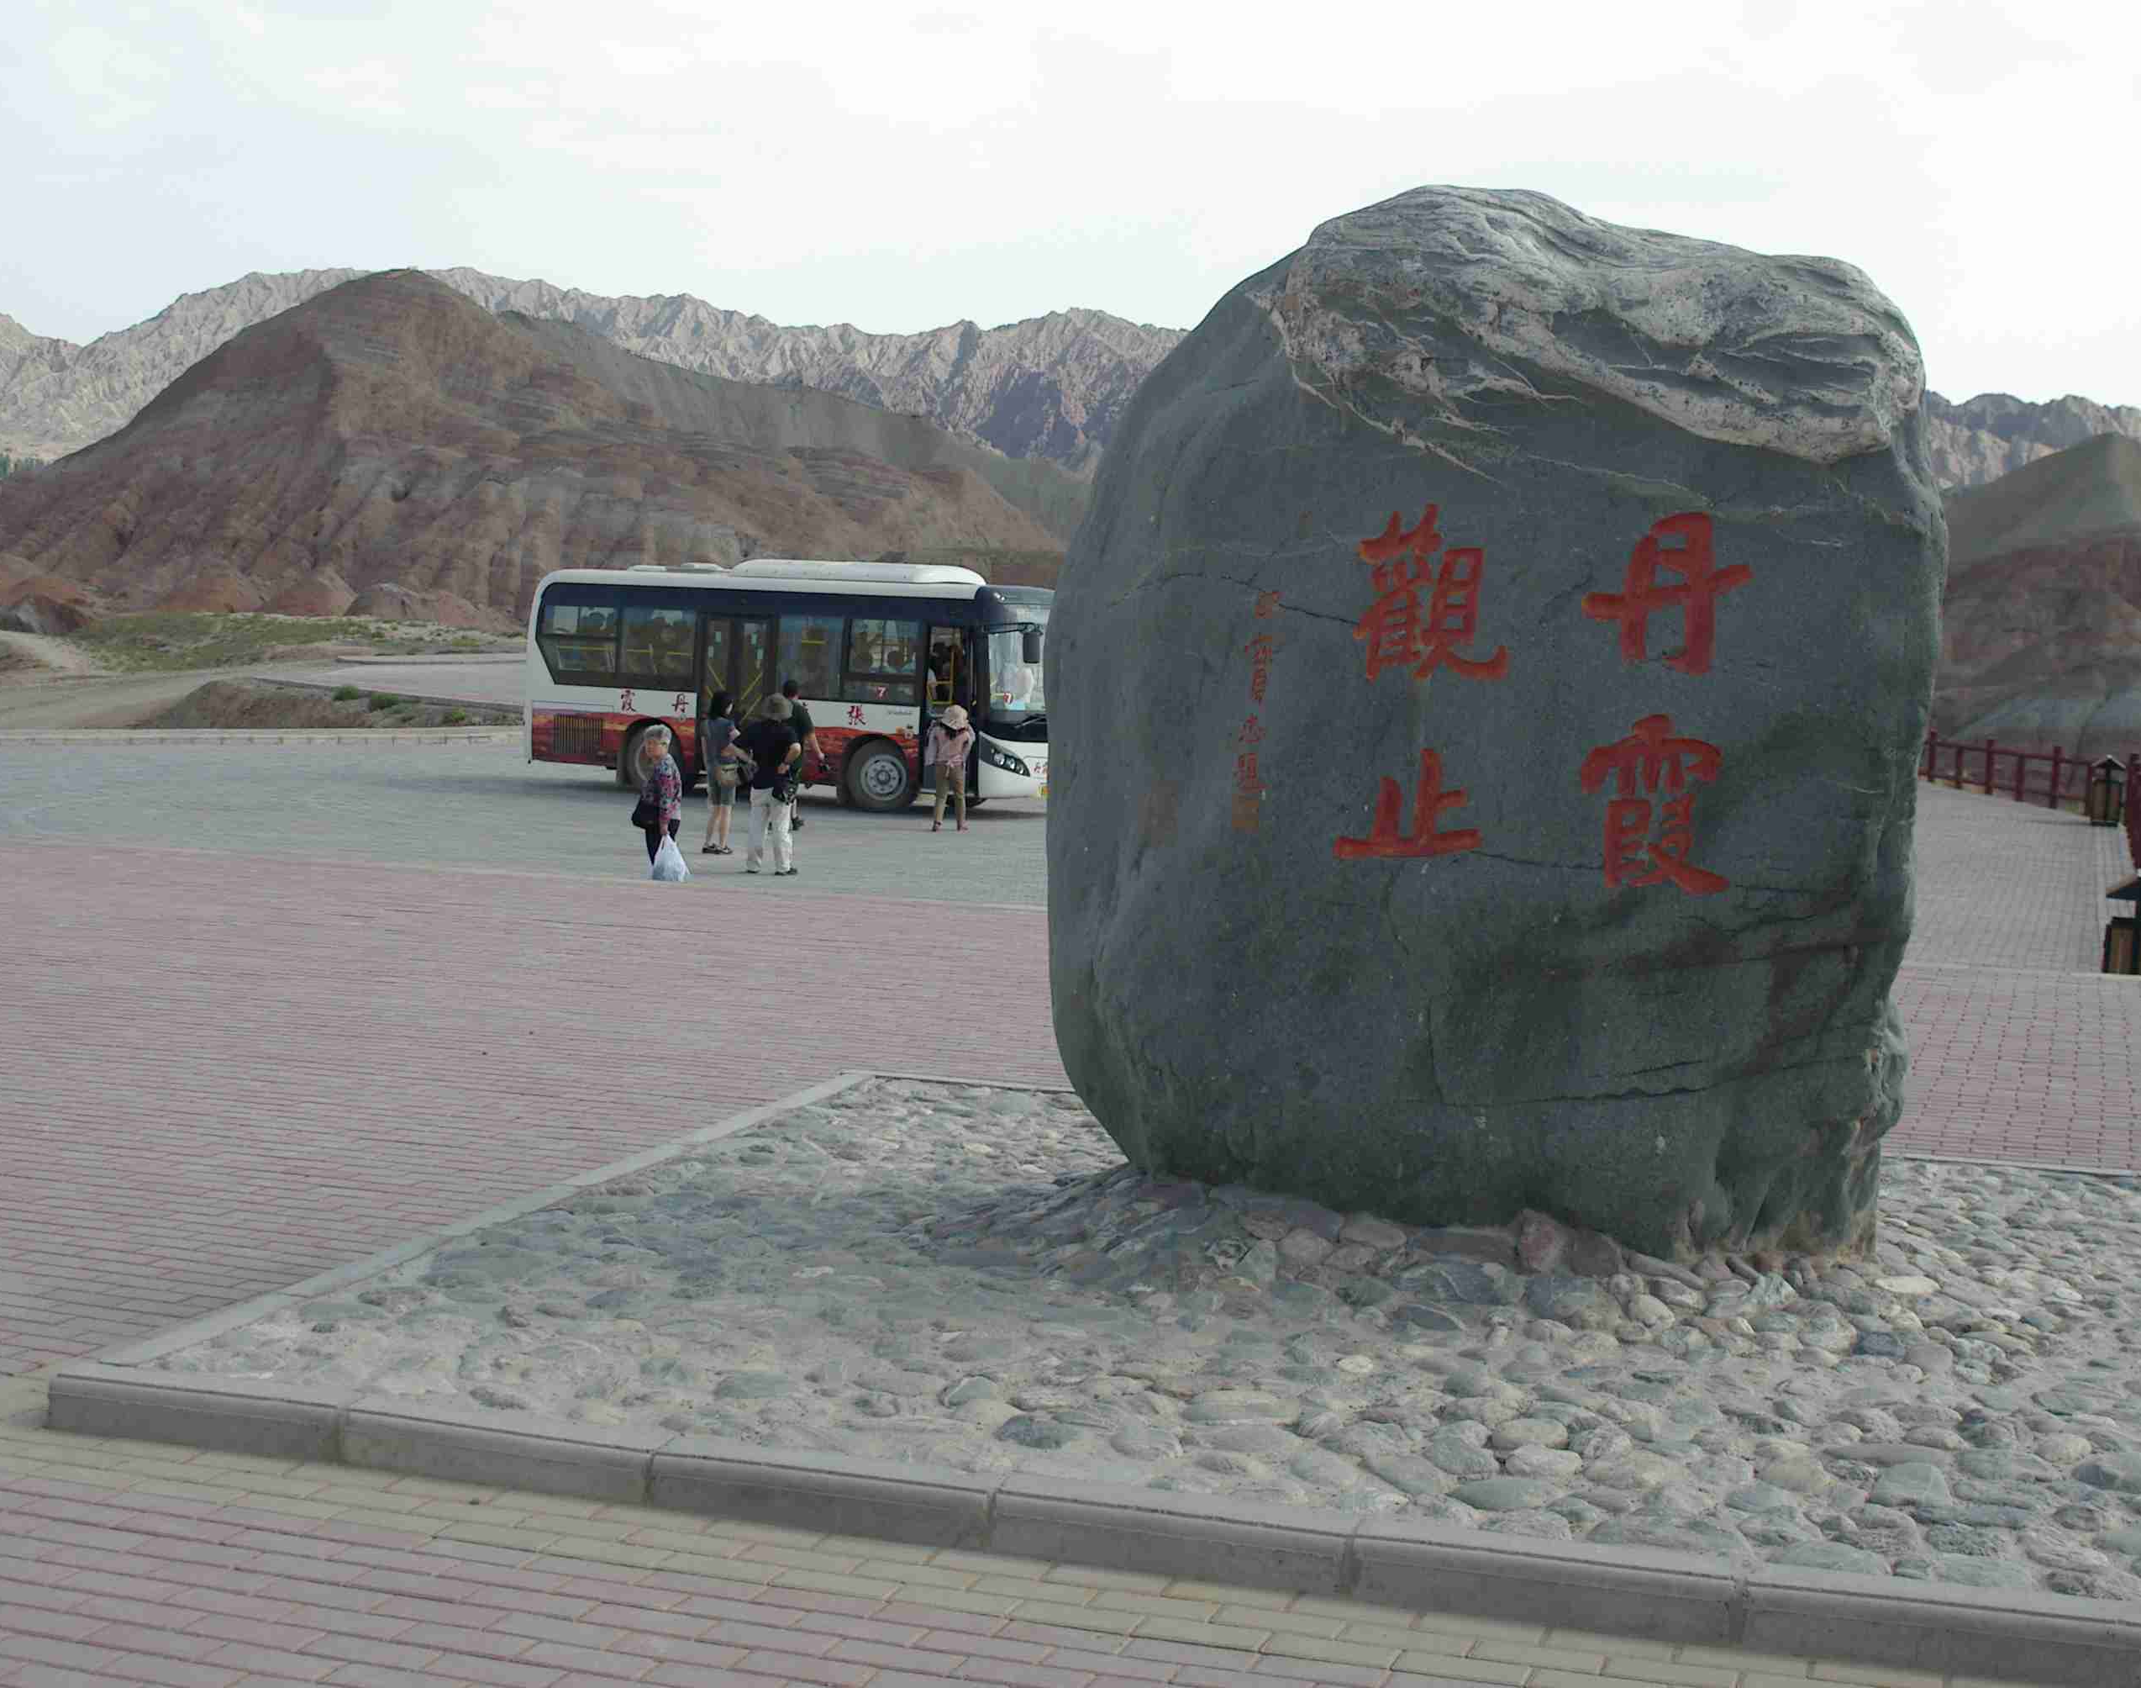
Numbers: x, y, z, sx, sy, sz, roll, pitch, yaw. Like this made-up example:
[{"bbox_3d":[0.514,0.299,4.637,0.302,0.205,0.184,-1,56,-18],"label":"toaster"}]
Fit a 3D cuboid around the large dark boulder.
[{"bbox_3d":[1.709,-0.574,12.138,3.580,4.150,1.900,3,5,15],"label":"large dark boulder"}]

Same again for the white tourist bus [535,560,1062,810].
[{"bbox_3d":[-3.514,-2.185,39.821,8.400,3.080,2.420,5,6,37],"label":"white tourist bus"}]

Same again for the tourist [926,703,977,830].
[{"bbox_3d":[-1.389,-0.909,34.825,0.540,1.520,0.360,3,5,15],"label":"tourist"}]

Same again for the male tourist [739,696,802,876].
[{"bbox_3d":[-2.864,-0.569,28.163,0.600,1.730,0.400,3,5,15],"label":"male tourist"}]

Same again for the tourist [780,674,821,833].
[{"bbox_3d":[-3.112,-1.021,33.798,0.580,1.730,0.420,3,5,15],"label":"tourist"}]

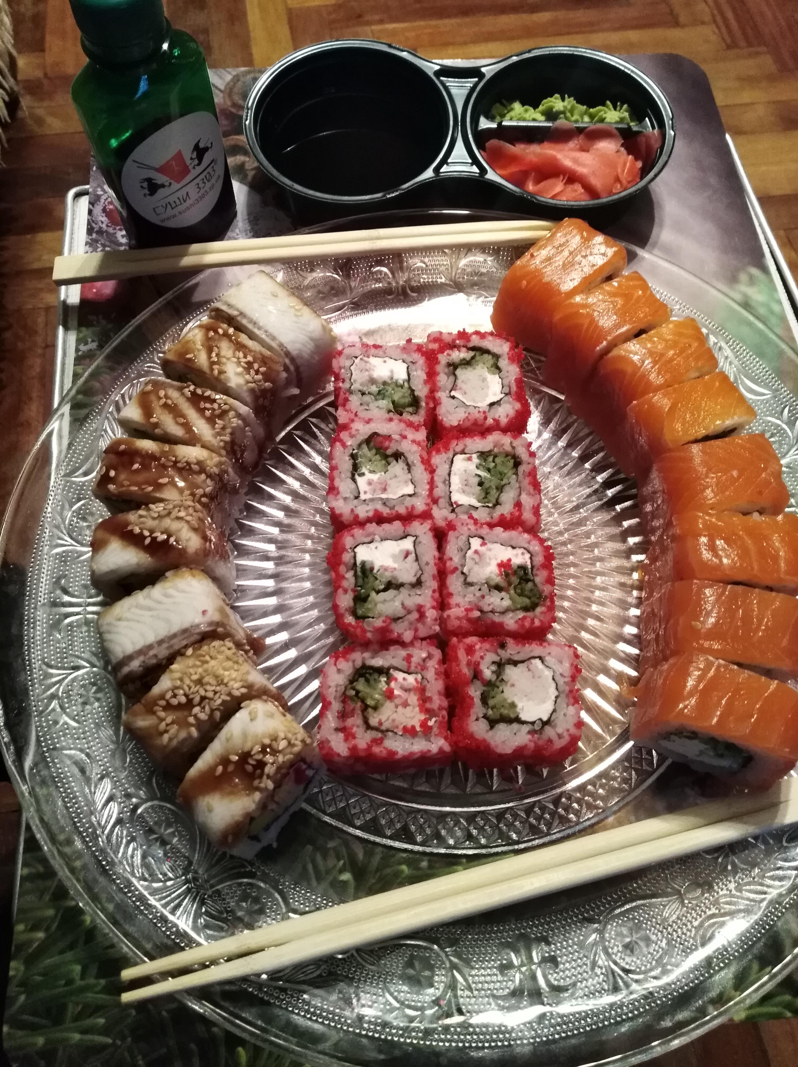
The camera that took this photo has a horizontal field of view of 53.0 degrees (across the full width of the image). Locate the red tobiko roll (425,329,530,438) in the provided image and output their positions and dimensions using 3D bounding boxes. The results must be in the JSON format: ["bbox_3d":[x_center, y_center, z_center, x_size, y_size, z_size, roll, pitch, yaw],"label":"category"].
[{"bbox_3d":[0.029,-0.052,0.309,0.035,0.030,0.040,-1,64,0],"label":"red tobiko roll"}]

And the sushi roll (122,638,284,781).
[{"bbox_3d":[-0.060,0.058,0.253,0.041,0.030,0.025,-39,70,-17],"label":"sushi roll"}]

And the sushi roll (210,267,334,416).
[{"bbox_3d":[-0.049,-0.074,0.317,0.043,0.030,0.026,40,71,18],"label":"sushi roll"}]

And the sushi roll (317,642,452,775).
[{"bbox_3d":[-0.004,0.057,0.257,0.038,0.030,0.035,-1,64,0],"label":"sushi roll"}]

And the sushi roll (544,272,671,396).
[{"bbox_3d":[0.078,-0.074,0.303,0.034,0.034,0.024,-21,68,-5],"label":"sushi roll"}]

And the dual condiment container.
[{"bbox_3d":[0.025,-0.164,0.350,0.178,0.039,0.095,1,68,0],"label":"dual condiment container"}]

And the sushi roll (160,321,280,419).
[{"bbox_3d":[-0.062,-0.055,0.294,0.034,0.031,0.023,31,69,8],"label":"sushi roll"}]

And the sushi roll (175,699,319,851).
[{"bbox_3d":[-0.043,0.071,0.238,0.023,0.032,0.034,38,67,15],"label":"sushi roll"}]

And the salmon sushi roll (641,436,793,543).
[{"bbox_3d":[0.111,-0.013,0.287,0.043,0.030,0.028,-4,64,-2],"label":"salmon sushi roll"}]

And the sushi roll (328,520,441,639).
[{"bbox_3d":[-0.005,0.021,0.274,0.035,0.030,0.039,-1,64,0],"label":"sushi roll"}]

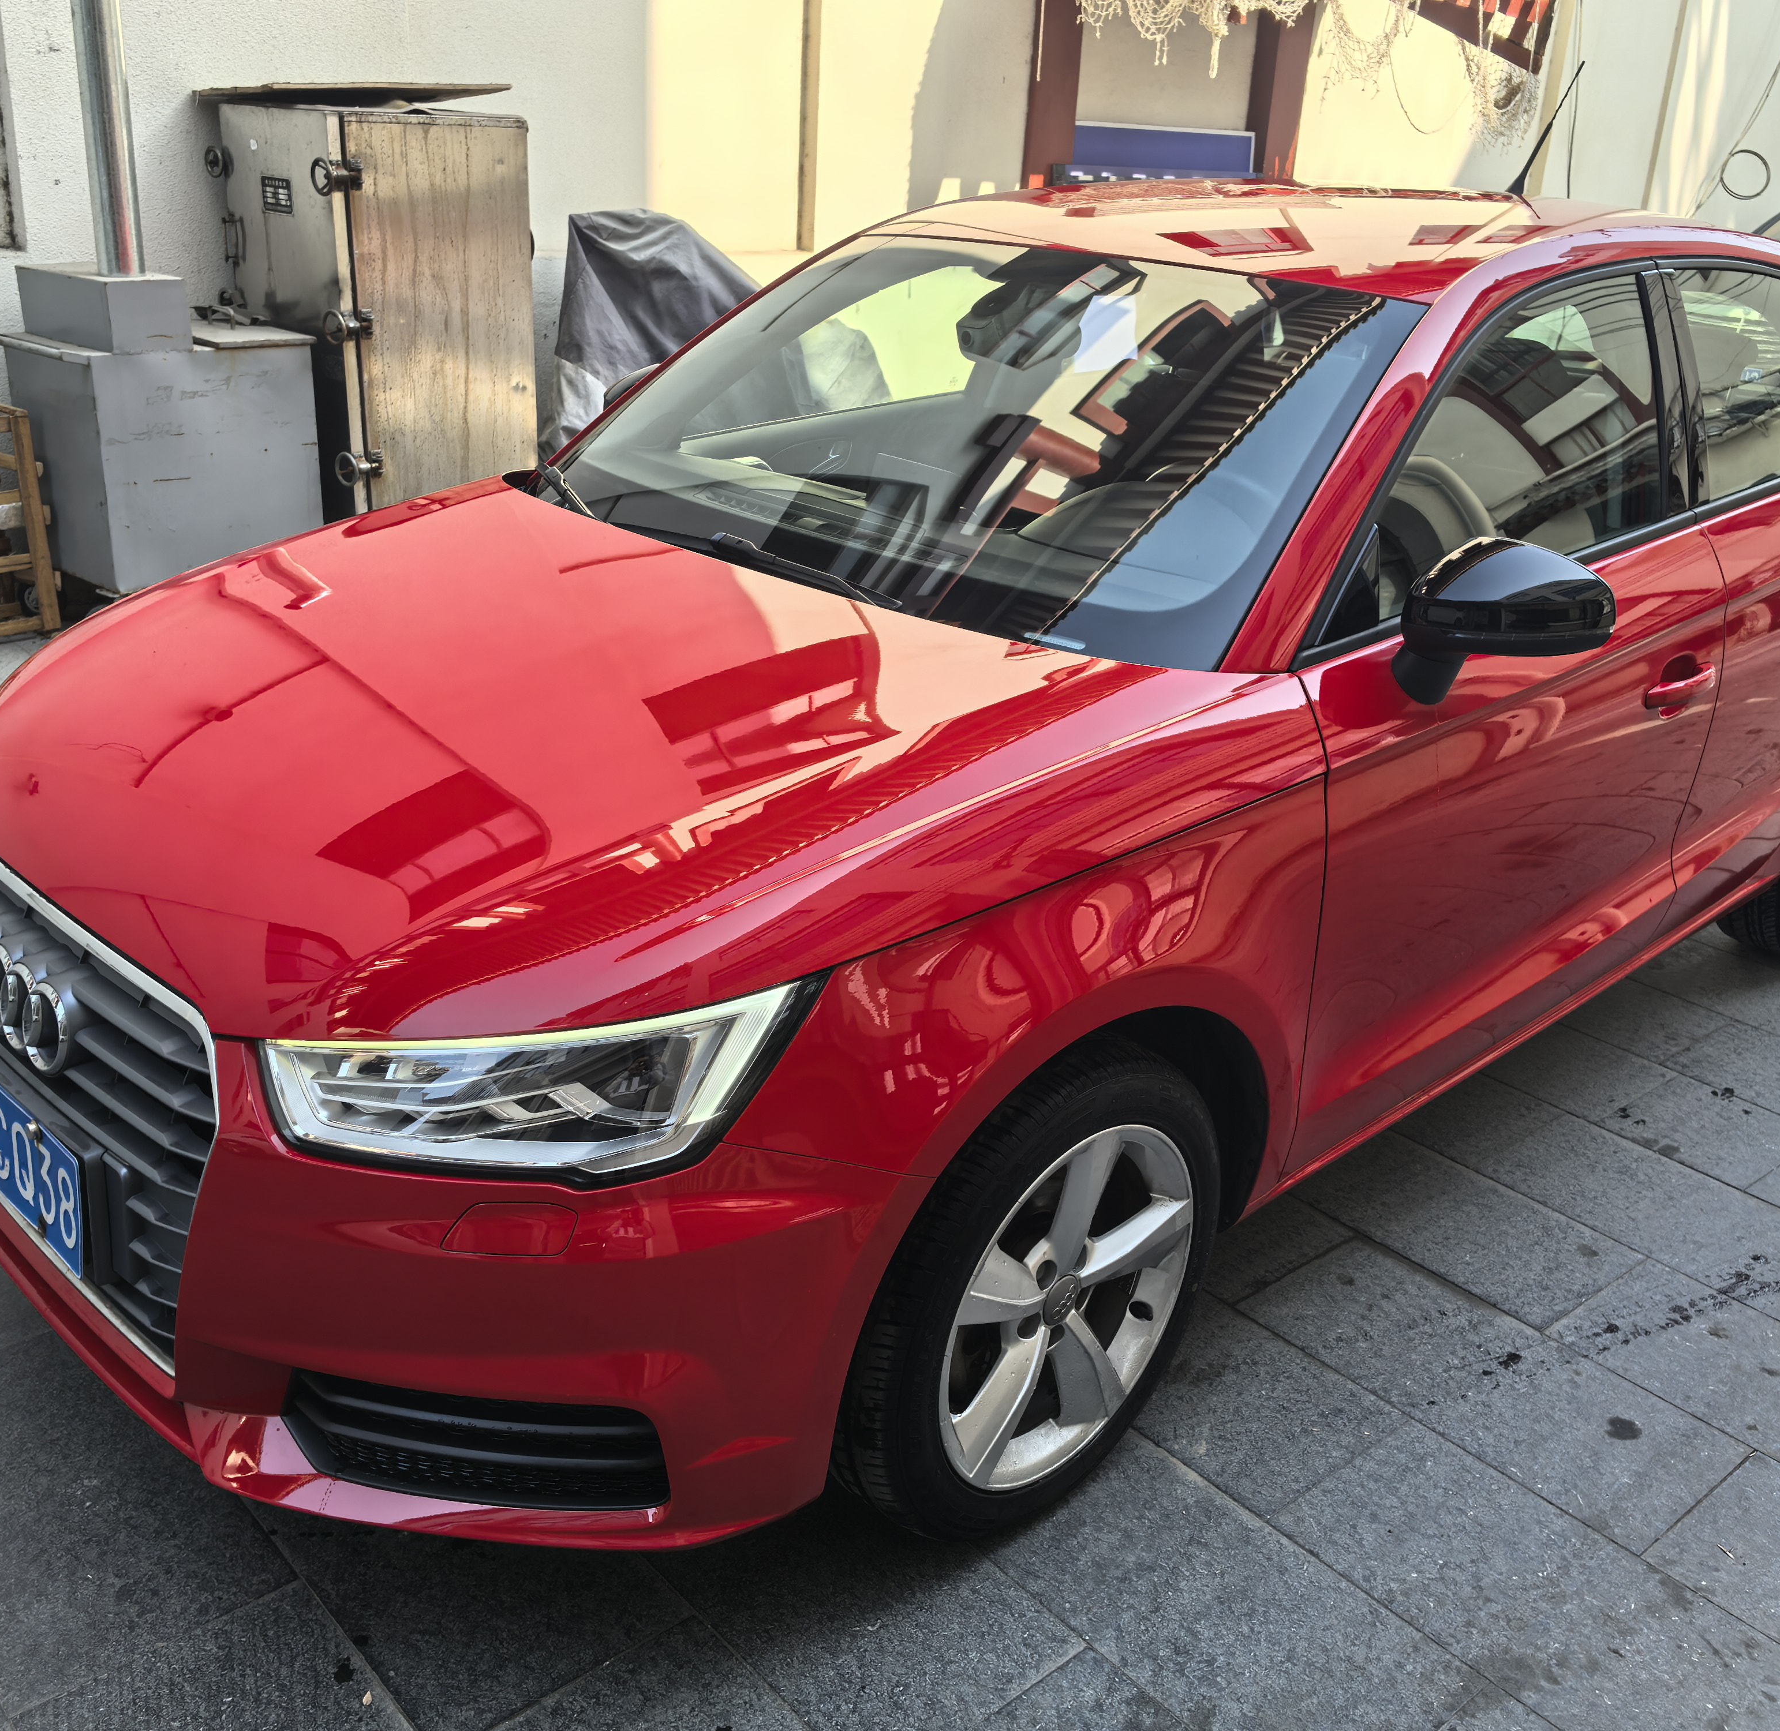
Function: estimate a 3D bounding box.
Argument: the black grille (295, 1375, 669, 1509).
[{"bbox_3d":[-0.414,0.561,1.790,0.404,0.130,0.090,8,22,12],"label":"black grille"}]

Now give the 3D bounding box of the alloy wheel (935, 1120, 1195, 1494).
[{"bbox_3d":[0.150,0.472,2.066,0.170,0.440,0.440,22,29,40],"label":"alloy wheel"}]

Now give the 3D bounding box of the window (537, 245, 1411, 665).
[{"bbox_3d":[0.068,-0.667,2.607,1.400,0.110,0.820,23,62,41],"label":"window"}]

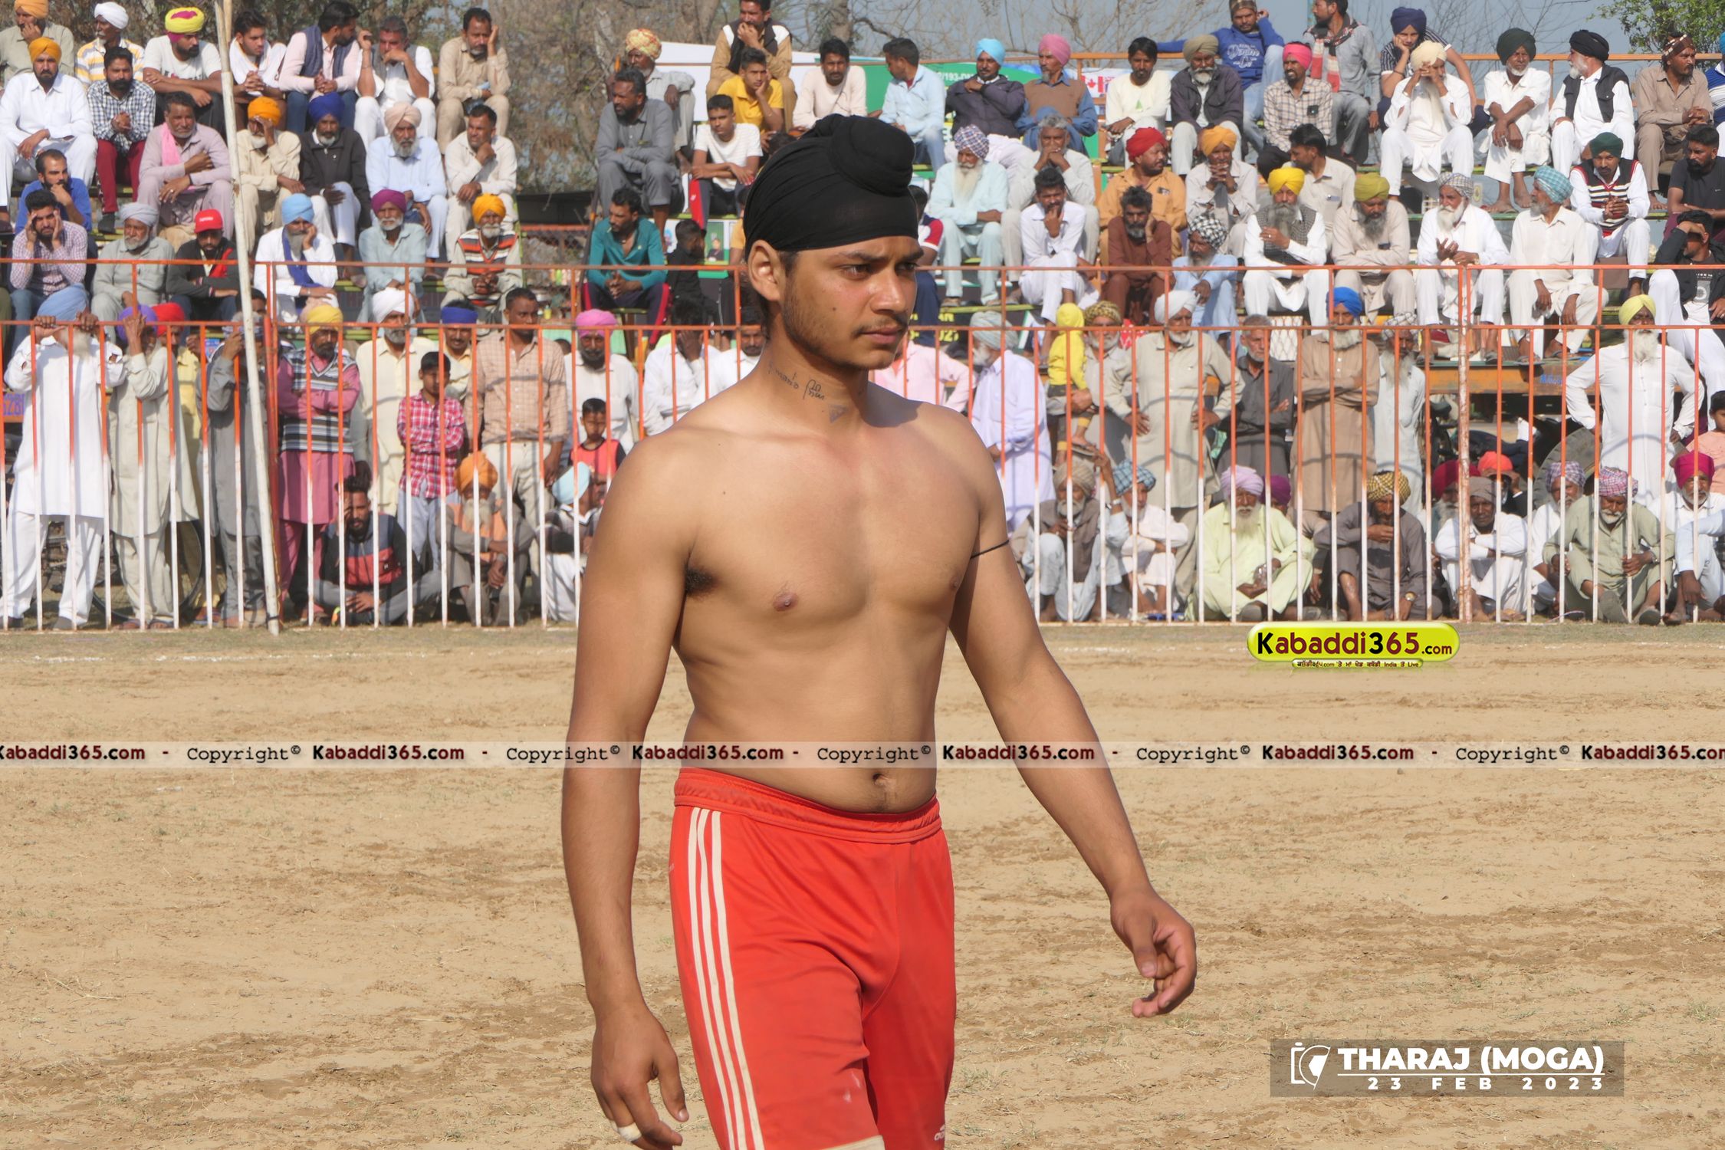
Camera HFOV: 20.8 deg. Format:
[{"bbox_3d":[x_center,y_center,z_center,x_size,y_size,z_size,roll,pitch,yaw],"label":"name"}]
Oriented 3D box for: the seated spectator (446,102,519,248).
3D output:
[{"bbox_3d":[-2.420,-2.464,29.800,0.480,1.061,0.720,0,3,5],"label":"seated spectator"}]

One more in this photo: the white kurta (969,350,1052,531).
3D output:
[{"bbox_3d":[0.817,-0.747,26.000,0.360,1.015,0.480,-3,4,-45],"label":"white kurta"}]

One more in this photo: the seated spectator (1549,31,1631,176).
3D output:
[{"bbox_3d":[4.526,-2.821,29.200,0.500,1.132,0.740,1,3,16],"label":"seated spectator"}]

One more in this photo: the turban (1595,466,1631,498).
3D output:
[{"bbox_3d":[3.891,-0.479,24.250,0.200,0.160,0.240,0,18,5],"label":"turban"}]

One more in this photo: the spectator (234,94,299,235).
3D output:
[{"bbox_3d":[-3.481,-2.286,27.500,0.403,1.050,0.750,0,3,-5],"label":"spectator"}]

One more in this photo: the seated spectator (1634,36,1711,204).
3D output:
[{"bbox_3d":[5.205,-2.909,30.200,0.500,1.153,0.750,-1,3,-14],"label":"seated spectator"}]

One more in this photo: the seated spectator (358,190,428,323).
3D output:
[{"bbox_3d":[-2.741,-1.695,27.400,0.450,1.109,0.740,0,3,-2],"label":"seated spectator"}]

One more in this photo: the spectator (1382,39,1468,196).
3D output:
[{"bbox_3d":[3.614,-2.901,30.200,0.580,1.067,0.750,0,3,2],"label":"spectator"}]

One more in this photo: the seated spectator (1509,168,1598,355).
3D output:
[{"bbox_3d":[4.067,-1.837,27.700,0.530,1.145,0.740,0,3,8],"label":"seated spectator"}]

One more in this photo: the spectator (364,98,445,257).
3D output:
[{"bbox_3d":[-2.792,-2.365,28.700,0.500,1.078,0.750,0,3,0],"label":"spectator"}]

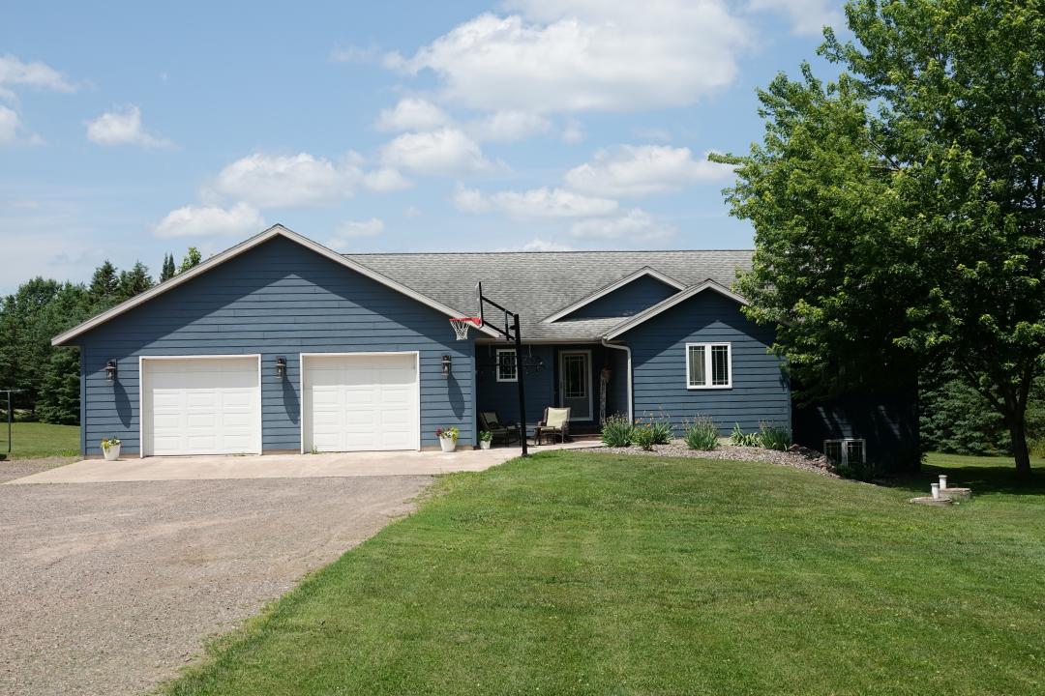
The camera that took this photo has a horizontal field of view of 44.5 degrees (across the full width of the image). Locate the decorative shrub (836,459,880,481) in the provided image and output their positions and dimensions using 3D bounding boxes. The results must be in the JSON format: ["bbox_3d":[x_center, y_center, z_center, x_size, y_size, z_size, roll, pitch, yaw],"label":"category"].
[{"bbox_3d":[9.346,3.439,35.600,1.200,0.720,1.000,-1,-2,-5],"label":"decorative shrub"}]

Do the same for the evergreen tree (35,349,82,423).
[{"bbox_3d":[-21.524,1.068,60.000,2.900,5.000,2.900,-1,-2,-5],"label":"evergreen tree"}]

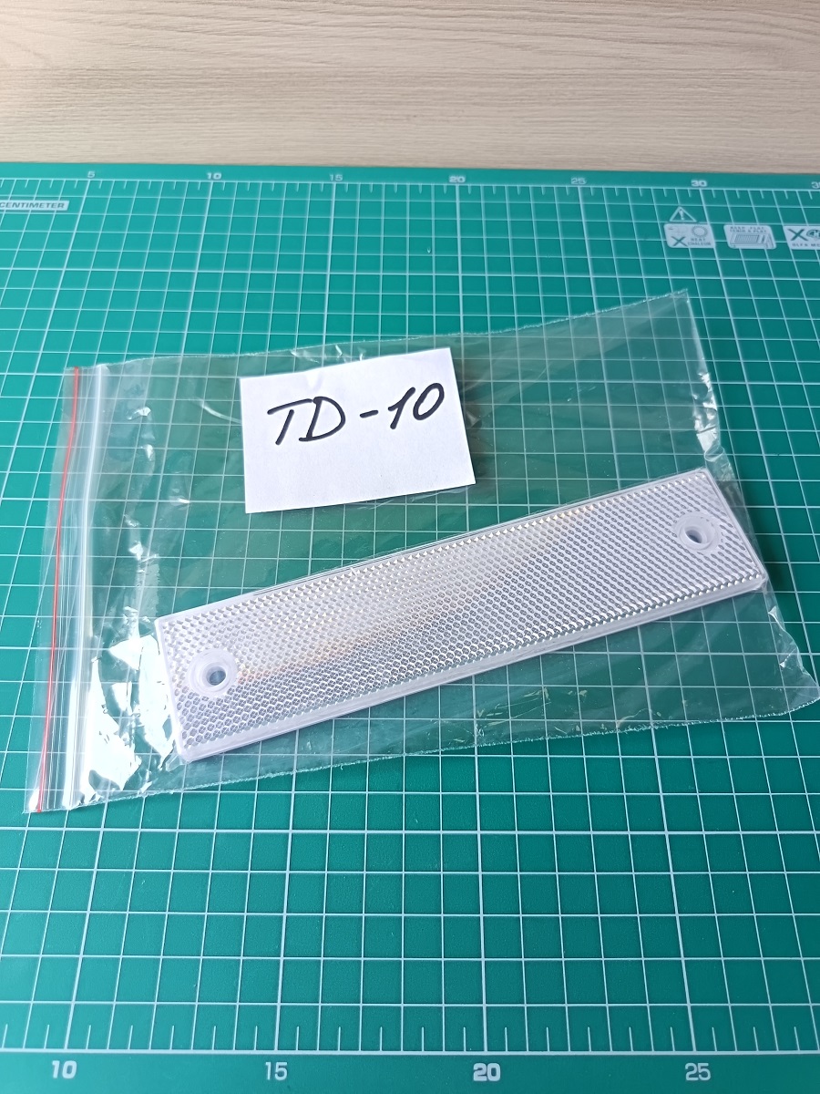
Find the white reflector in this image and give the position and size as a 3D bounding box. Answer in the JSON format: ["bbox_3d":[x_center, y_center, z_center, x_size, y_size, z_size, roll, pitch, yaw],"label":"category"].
[{"bbox_3d":[0.017,0.017,0.228,0.179,0.007,0.042,-15,65,-8],"label":"white reflector"}]

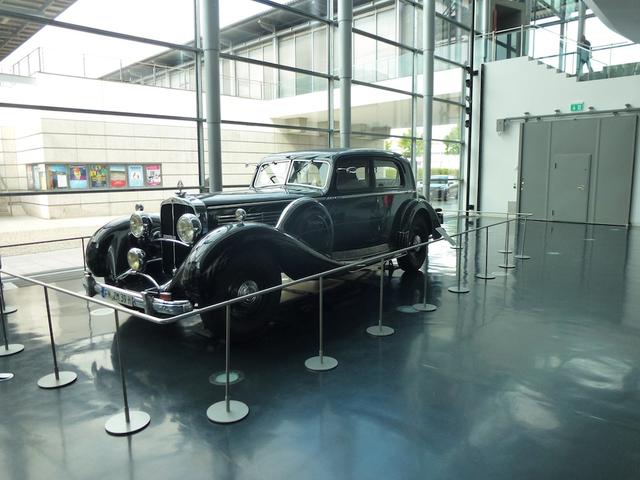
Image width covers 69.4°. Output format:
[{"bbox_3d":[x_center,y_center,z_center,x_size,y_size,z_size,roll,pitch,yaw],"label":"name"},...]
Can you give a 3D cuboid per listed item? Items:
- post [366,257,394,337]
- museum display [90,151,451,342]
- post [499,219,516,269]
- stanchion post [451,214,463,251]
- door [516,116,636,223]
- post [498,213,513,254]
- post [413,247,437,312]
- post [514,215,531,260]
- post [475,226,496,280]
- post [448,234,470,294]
[{"bbox_3d":[0.545,0.487,4.110,0.244,0.670,0.244,0,9,0],"label":"post"},{"bbox_3d":[-0.122,-0.305,5.894,1.800,1.700,5.300,6,11,36],"label":"museum display"},{"bbox_3d":[3.045,0.069,7.496,0.272,0.761,0.272,-1,8,0],"label":"post"},{"bbox_3d":[2.478,-0.177,8.304,0.244,0.670,0.244,6,11,36],"label":"stanchion post"},{"bbox_3d":[7.524,-2.004,13.725,3.030,3.030,0.100,7,11,43],"label":"door"},{"bbox_3d":[3.188,-0.117,7.878,0.244,0.670,0.244,6,11,36],"label":"post"},{"bbox_3d":[1.101,0.377,4.792,0.244,0.670,0.244,6,11,36],"label":"post"},{"bbox_3d":[3.287,-0.049,7.438,0.244,0.670,0.244,6,11,36],"label":"post"},{"bbox_3d":[2.216,0.163,6.121,0.244,0.670,0.244,6,11,36],"label":"post"},{"bbox_3d":[1.829,0.293,6.023,0.272,0.761,0.272,-1,8,0],"label":"post"}]

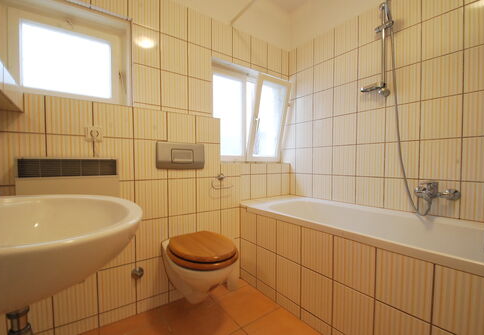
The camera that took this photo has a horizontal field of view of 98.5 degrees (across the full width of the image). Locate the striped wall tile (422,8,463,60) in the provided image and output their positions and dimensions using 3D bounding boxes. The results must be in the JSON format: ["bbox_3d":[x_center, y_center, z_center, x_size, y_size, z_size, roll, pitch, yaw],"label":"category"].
[{"bbox_3d":[1.249,-0.824,1.306,0.010,0.252,0.200,-1,2,-39],"label":"striped wall tile"}]

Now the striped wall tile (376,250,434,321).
[{"bbox_3d":[0.655,0.474,0.852,0.010,0.235,0.200,-1,2,-38],"label":"striped wall tile"}]

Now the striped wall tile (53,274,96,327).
[{"bbox_3d":[-0.910,0.722,1.149,0.200,0.252,0.010,-1,1,-34],"label":"striped wall tile"}]

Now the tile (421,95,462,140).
[{"bbox_3d":[1.217,-0.301,1.275,0.010,0.250,0.200,-1,2,-38],"label":"tile"}]

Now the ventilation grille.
[{"bbox_3d":[-0.829,0.001,1.017,0.370,0.083,0.020,-1,2,-35],"label":"ventilation grille"}]

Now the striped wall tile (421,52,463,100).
[{"bbox_3d":[1.219,-0.552,1.275,0.010,0.250,0.200,-1,2,-36],"label":"striped wall tile"}]

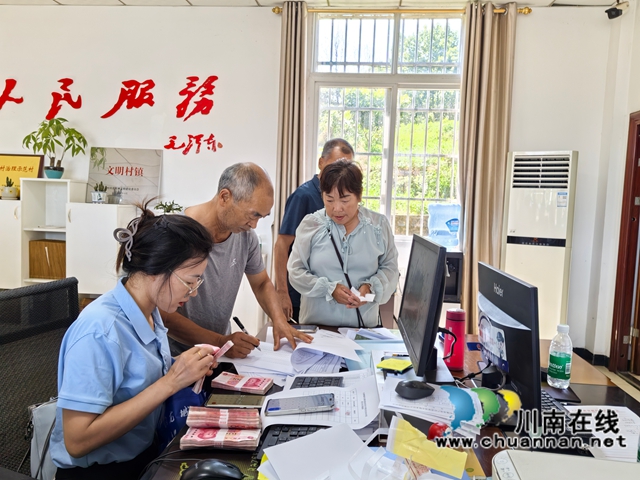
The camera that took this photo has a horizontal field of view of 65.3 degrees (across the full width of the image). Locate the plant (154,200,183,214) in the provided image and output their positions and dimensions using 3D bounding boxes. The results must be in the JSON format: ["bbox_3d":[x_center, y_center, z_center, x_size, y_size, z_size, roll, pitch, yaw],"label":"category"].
[{"bbox_3d":[-1.335,-0.251,4.400,0.250,0.210,0.240,2,4,4],"label":"plant"}]

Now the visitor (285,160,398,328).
[{"bbox_3d":[0.101,0.383,2.240,0.500,1.480,0.340,2,4,1],"label":"visitor"}]

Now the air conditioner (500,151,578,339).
[{"bbox_3d":[1.755,0.181,4.030,0.505,1.750,0.320,4,4,25],"label":"air conditioner"}]

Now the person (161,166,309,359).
[{"bbox_3d":[-0.370,0.442,1.820,0.600,1.410,0.550,5,5,41],"label":"person"}]

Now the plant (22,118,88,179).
[{"bbox_3d":[-2.342,-0.810,4.420,0.530,0.510,0.440,2,4,4],"label":"plant"}]

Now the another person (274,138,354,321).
[{"bbox_3d":[0.003,0.268,2.750,0.520,1.640,0.360,0,4,-24],"label":"another person"}]

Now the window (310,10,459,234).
[{"bbox_3d":[0.676,-1.048,4.530,1.550,2.000,0.120,2,4,4],"label":"window"}]

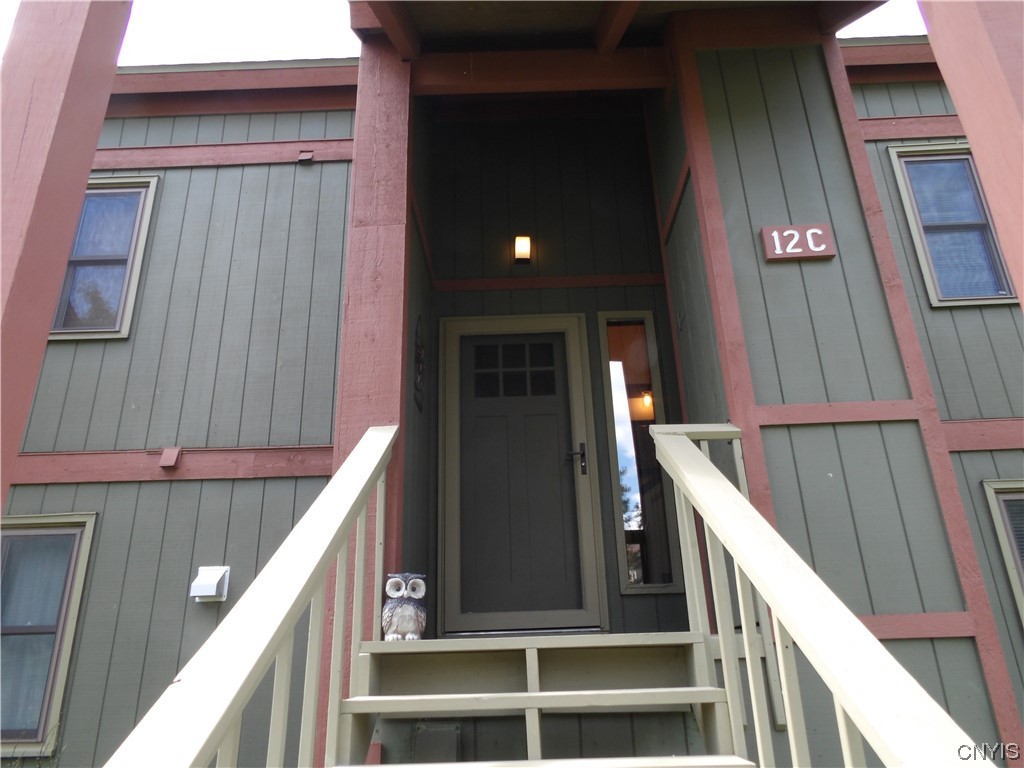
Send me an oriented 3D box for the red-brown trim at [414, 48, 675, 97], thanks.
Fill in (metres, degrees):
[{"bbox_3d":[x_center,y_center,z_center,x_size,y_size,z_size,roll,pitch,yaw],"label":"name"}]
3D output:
[{"bbox_3d":[0.168,-1.935,4.396,1.580,0.254,0.085,-2,-22,0],"label":"red-brown trim"}]

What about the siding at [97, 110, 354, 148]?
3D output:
[{"bbox_3d":[-2.334,-2.012,5.635,2.250,0.290,0.030,-2,-22,0],"label":"siding"}]

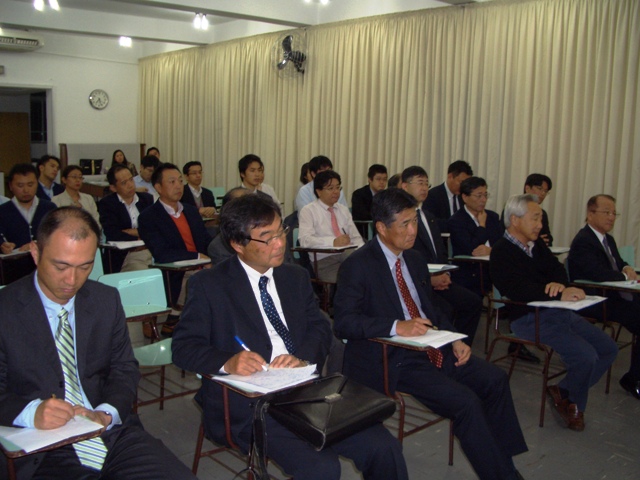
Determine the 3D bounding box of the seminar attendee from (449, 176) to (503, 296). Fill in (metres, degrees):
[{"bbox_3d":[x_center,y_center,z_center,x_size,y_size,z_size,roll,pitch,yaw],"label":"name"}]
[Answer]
[{"bbox_3d":[1.238,0.170,4.792,0.520,1.245,0.800,-5,11,-40],"label":"seminar attendee"}]

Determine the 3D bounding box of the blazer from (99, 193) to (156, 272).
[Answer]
[{"bbox_3d":[-1.446,-0.094,4.866,0.480,0.600,0.350,-6,12,-40],"label":"blazer"}]

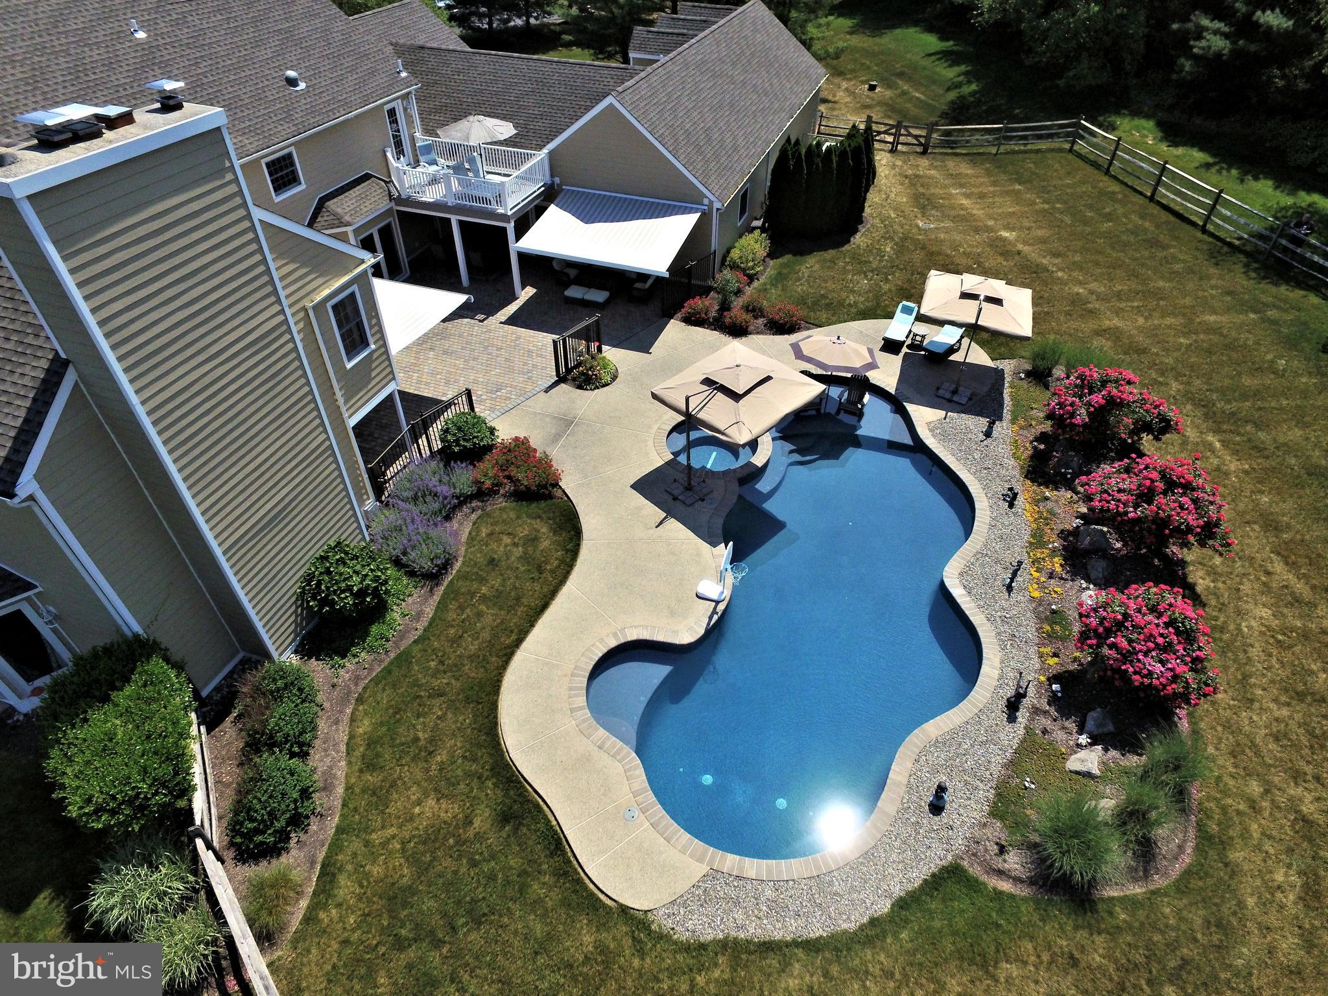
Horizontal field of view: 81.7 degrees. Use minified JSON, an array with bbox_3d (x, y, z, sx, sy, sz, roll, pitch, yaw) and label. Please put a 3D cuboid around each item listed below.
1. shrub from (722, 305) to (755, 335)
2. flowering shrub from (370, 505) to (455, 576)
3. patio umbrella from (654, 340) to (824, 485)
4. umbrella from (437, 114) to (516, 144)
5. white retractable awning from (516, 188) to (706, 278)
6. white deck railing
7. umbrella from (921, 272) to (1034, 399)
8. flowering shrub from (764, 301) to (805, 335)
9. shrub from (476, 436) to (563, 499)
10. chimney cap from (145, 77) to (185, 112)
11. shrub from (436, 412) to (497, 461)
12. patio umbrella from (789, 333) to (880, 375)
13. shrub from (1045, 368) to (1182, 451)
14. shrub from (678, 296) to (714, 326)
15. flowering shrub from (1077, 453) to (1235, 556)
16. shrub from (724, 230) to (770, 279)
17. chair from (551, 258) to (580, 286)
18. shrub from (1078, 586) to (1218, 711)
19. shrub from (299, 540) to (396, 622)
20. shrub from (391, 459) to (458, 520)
[{"bbox_3d":[2.334,-5.583,24.169,1.040,0.900,1.000,1,42,0],"label":"shrub"},{"bbox_3d":[-5.372,0.914,16.588,1.800,1.120,1.850,1,42,0],"label":"flowering shrub"},{"bbox_3d":[1.632,-1.944,18.793,3.300,2.780,2.950,-32,51,-31],"label":"patio umbrella"},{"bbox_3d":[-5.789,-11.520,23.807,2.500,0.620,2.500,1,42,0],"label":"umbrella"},{"bbox_3d":[-1.697,-8.696,24.722,5.200,0.650,3.800,14,44,14],"label":"white retractable awning"},{"bbox_3d":[-6.822,-10.953,25.801,5.100,1.070,3.150,14,44,14],"label":"white deck railing"},{"bbox_3d":[8.841,-4.928,22.200,2.950,2.750,3.550,14,44,14],"label":"umbrella"},{"bbox_3d":[3.773,-5.623,23.975,1.280,0.950,1.250,1,42,0],"label":"flowering shrub"},{"bbox_3d":[-3.510,-0.774,18.517,2.050,1.120,1.800,1,42,0],"label":"shrub"},{"bbox_3d":[-7.030,-5.730,10.880,0.410,0.380,0.340,14,44,14],"label":"chimney cap"},{"bbox_3d":[-5.031,-1.597,19.566,1.520,1.150,1.500,0,42,0],"label":"shrub"},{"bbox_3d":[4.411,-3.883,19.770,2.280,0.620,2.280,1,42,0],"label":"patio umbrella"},{"bbox_3d":[11.460,-2.250,19.700,3.150,1.750,2.600,22,46,22],"label":"shrub"},{"bbox_3d":[1.039,-6.032,24.655,1.170,0.900,1.100,1,42,0],"label":"shrub"},{"bbox_3d":[10.800,0.170,17.000,3.000,1.800,2.600,22,46,22],"label":"flowering shrub"},{"bbox_3d":[2.899,-8.444,26.650,1.570,1.550,1.600,1,42,0],"label":"shrub"},{"bbox_3d":[-3.439,-7.950,26.518,0.820,0.860,0.780,14,44,14],"label":"chair"},{"bbox_3d":[8.968,2.797,14.355,2.400,1.750,2.500,14,44,14],"label":"shrub"},{"bbox_3d":[-6.350,1.756,15.572,1.850,1.500,1.850,0,42,0],"label":"shrub"},{"bbox_3d":[-5.535,-0.205,17.767,1.480,1.000,1.750,1,42,0],"label":"shrub"}]

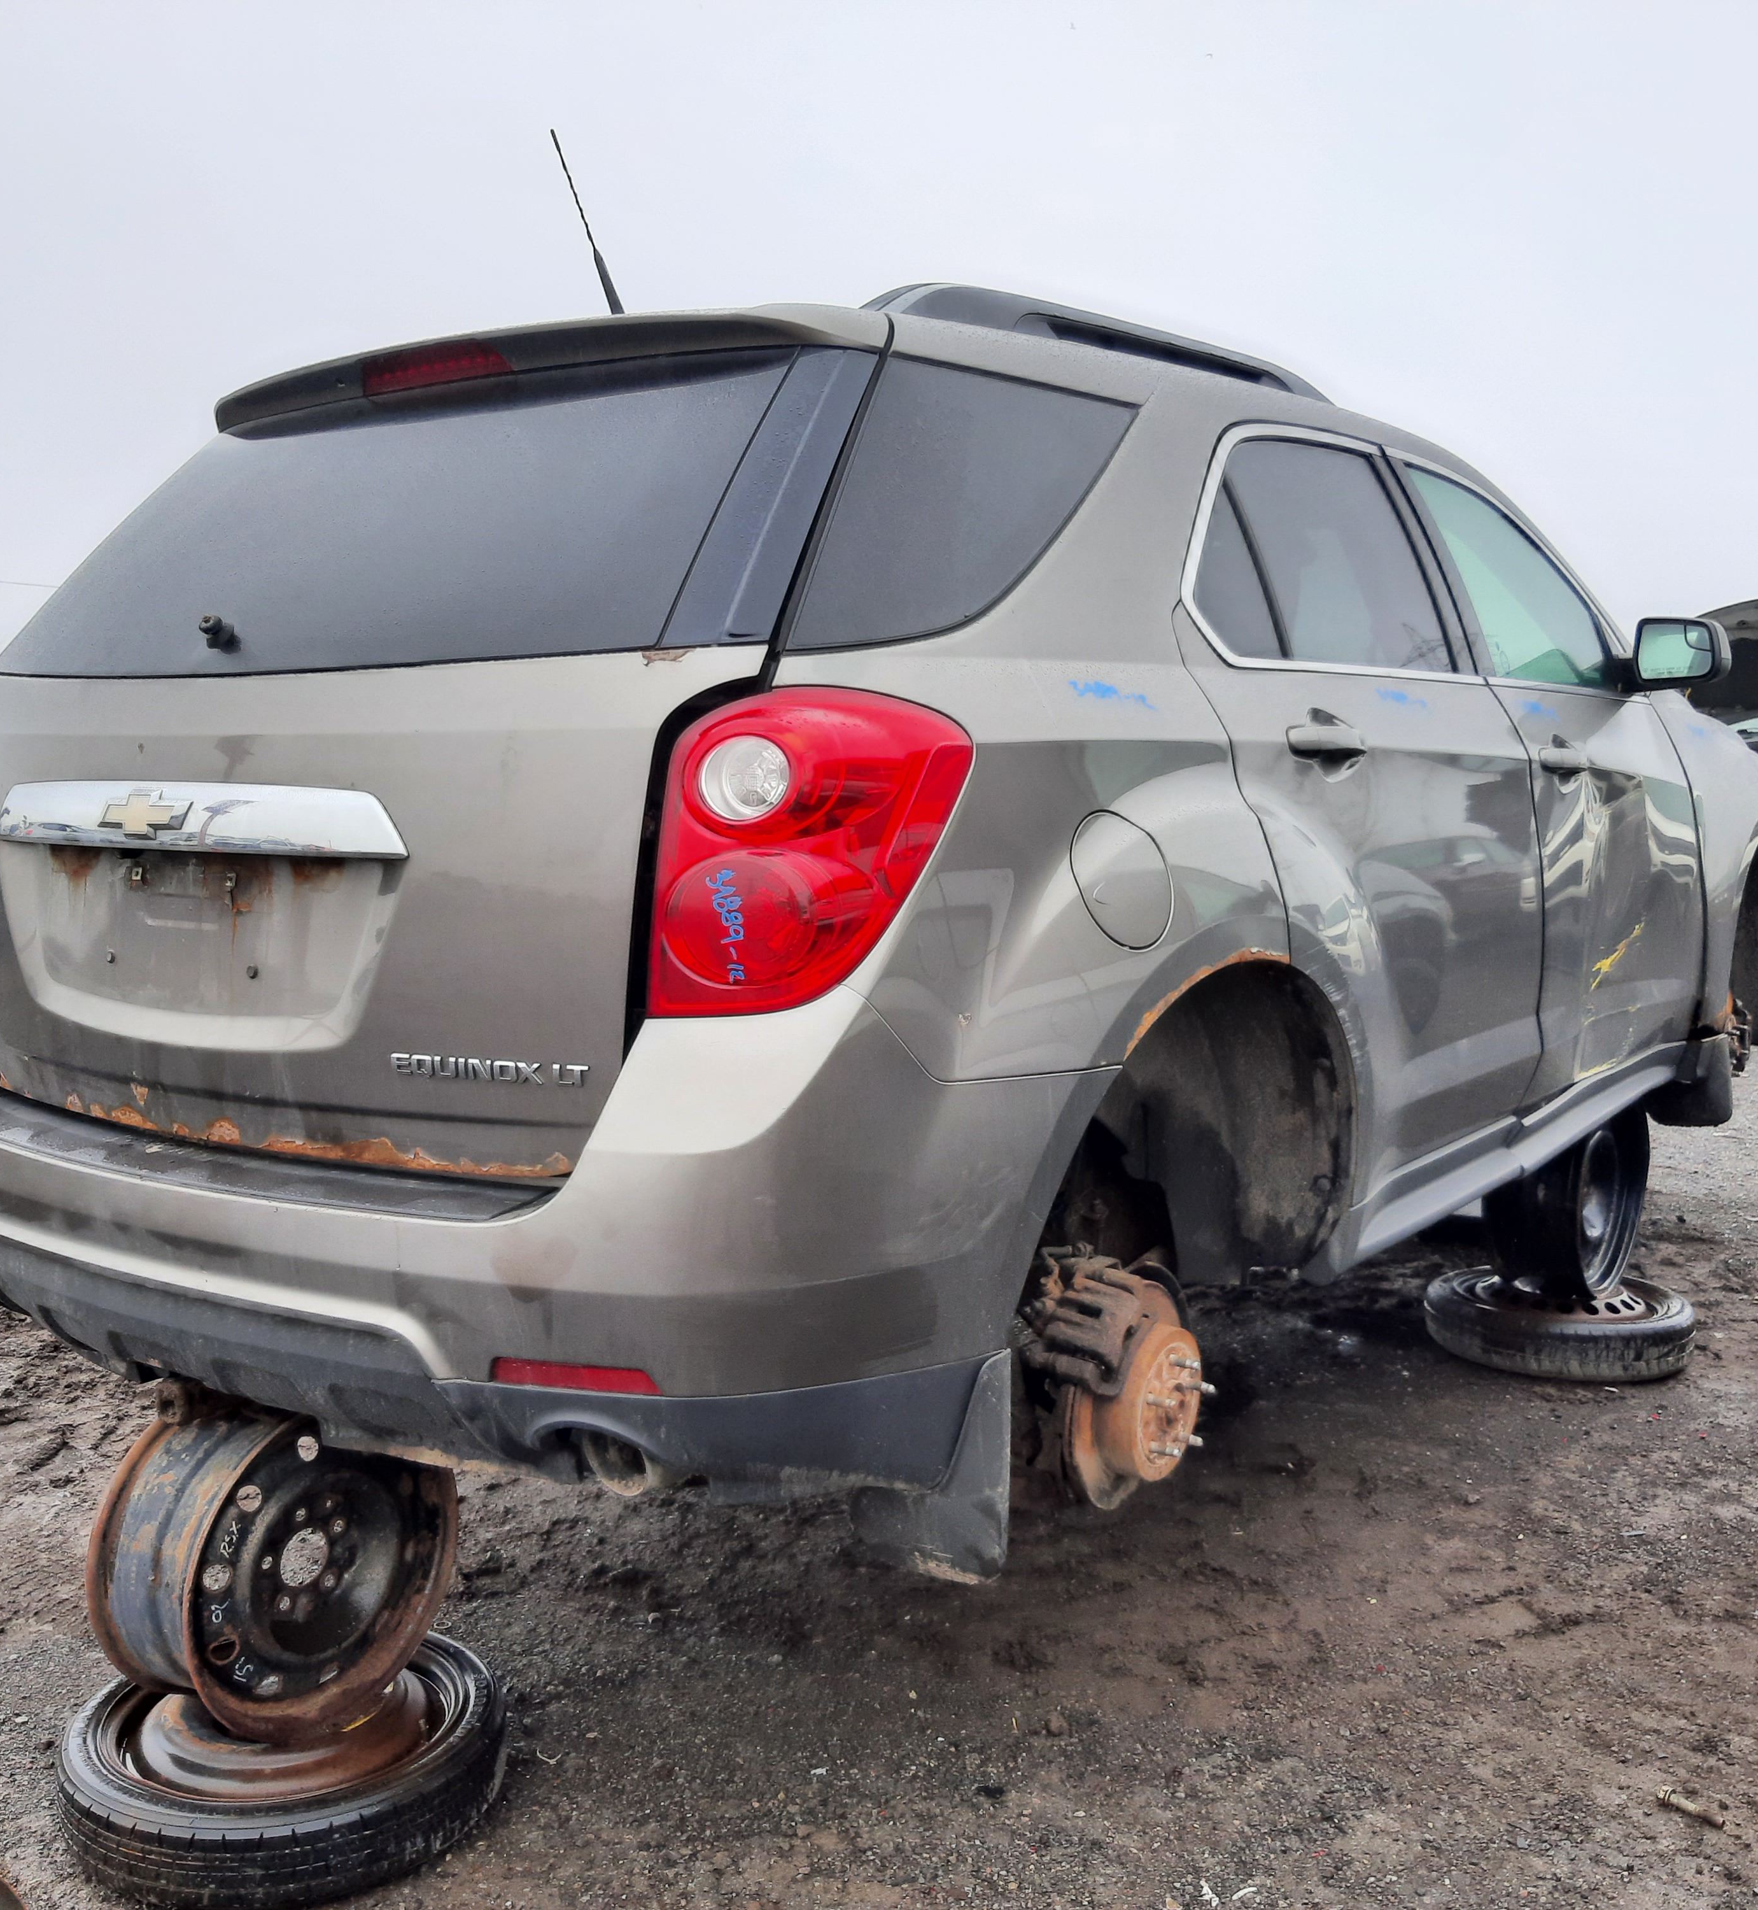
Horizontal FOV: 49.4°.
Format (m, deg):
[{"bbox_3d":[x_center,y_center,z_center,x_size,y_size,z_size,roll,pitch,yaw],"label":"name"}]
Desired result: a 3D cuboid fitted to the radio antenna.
[{"bbox_3d":[-0.388,-0.965,2.626,0.022,0.320,0.022,4,37,37],"label":"radio antenna"}]

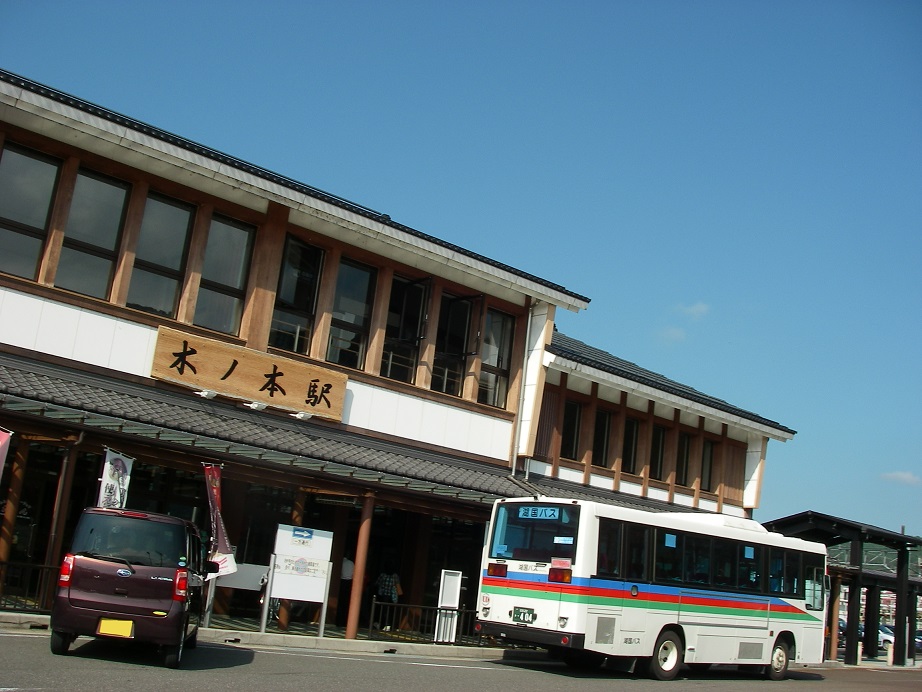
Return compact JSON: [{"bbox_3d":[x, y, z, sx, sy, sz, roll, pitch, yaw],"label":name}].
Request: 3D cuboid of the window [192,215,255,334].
[{"bbox_3d":[-4.832,-1.462,20.748,1.050,2.400,0.130,17,-17,-39],"label":"window"}]

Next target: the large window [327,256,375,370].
[{"bbox_3d":[-2.567,-0.773,23.263,1.220,2.400,0.130,17,-17,-38],"label":"large window"}]

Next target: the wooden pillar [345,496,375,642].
[{"bbox_3d":[-1.672,3.670,16.870,0.190,2.500,0.190,17,-17,-39],"label":"wooden pillar"}]

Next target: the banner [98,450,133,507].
[{"bbox_3d":[-5.426,2.515,15.678,0.080,1.750,0.580,0,-14,24],"label":"banner"}]

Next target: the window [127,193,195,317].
[{"bbox_3d":[-5.874,-1.789,19.849,1.050,2.400,0.130,17,-17,-39],"label":"window"}]

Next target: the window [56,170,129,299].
[{"bbox_3d":[-7.103,-2.151,19.470,1.220,2.400,0.130,17,-17,-38],"label":"window"}]

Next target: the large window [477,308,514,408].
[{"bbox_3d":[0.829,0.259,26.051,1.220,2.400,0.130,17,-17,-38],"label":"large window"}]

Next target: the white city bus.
[{"bbox_3d":[4.398,5.213,21.021,2.450,3.030,8.900,-7,-19,45],"label":"white city bus"}]

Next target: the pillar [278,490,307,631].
[{"bbox_3d":[-3.083,3.897,18.462,0.180,2.550,0.180,17,-17,-39],"label":"pillar"}]

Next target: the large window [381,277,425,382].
[{"bbox_3d":[-1.336,-0.407,23.729,1.050,2.400,0.130,17,-17,-39],"label":"large window"}]

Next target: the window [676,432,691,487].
[{"bbox_3d":[6.471,3.379,30.264,0.800,1.550,0.120,17,-17,-38],"label":"window"}]

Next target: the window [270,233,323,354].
[{"bbox_3d":[-3.558,-1.109,21.846,1.050,2.400,0.130,17,-17,-39],"label":"window"}]

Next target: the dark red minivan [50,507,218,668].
[{"bbox_3d":[-3.981,2.964,12.631,1.500,1.630,3.400,9,-13,-9],"label":"dark red minivan"}]

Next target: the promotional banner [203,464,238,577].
[{"bbox_3d":[-4.035,2.928,16.986,0.200,1.800,0.520,-1,-15,30],"label":"promotional banner"}]

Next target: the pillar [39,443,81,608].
[{"bbox_3d":[-6.035,2.723,15.241,0.200,2.520,0.200,17,-17,-38],"label":"pillar"}]

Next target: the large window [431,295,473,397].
[{"bbox_3d":[-0.221,-0.034,24.666,1.050,2.400,0.130,17,-17,-39],"label":"large window"}]

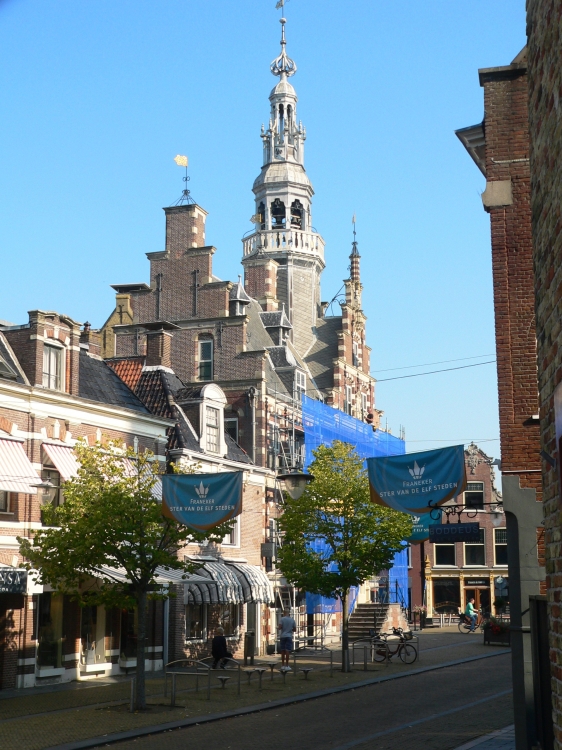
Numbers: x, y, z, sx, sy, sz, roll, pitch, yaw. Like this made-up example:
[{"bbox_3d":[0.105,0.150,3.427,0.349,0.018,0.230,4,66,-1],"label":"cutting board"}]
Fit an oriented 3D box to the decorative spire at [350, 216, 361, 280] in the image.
[{"bbox_3d":[3.576,-6.042,52.840,0.440,3.300,0.440,0,-11,0],"label":"decorative spire"}]

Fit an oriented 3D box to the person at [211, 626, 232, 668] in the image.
[{"bbox_3d":[-1.432,6.558,26.539,0.480,1.000,0.550,-6,-12,29],"label":"person"}]

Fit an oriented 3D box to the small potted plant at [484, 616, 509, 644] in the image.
[{"bbox_3d":[9.160,10.643,46.115,1.300,1.250,1.100,-5,-12,26],"label":"small potted plant"}]

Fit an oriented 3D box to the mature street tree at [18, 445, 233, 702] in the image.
[{"bbox_3d":[-3.386,4.200,23.540,4.500,5.650,4.300,0,-11,0],"label":"mature street tree"}]

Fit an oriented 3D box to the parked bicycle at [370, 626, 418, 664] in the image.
[{"bbox_3d":[3.749,8.864,36.236,1.700,1.140,0.580,-6,-12,26],"label":"parked bicycle"}]

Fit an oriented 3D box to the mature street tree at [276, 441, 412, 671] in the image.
[{"bbox_3d":[1.949,5.384,33.286,4.000,6.850,4.000,0,-11,0],"label":"mature street tree"}]

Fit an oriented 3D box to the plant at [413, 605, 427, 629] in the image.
[{"bbox_3d":[7.736,13.507,61.611,0.700,1.350,0.750,-5,-12,26],"label":"plant"}]

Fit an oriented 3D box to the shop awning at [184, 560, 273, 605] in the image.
[{"bbox_3d":[-1.672,7.050,37.640,1.050,1.446,4.241,-6,-12,26],"label":"shop awning"}]

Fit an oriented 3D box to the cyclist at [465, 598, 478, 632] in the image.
[{"bbox_3d":[9.803,12.346,56.760,0.680,1.700,0.500,-1,-11,3],"label":"cyclist"}]

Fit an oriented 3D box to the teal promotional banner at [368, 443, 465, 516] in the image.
[{"bbox_3d":[2.271,1.776,18.504,1.740,1.100,0.100,-6,-12,26],"label":"teal promotional banner"}]

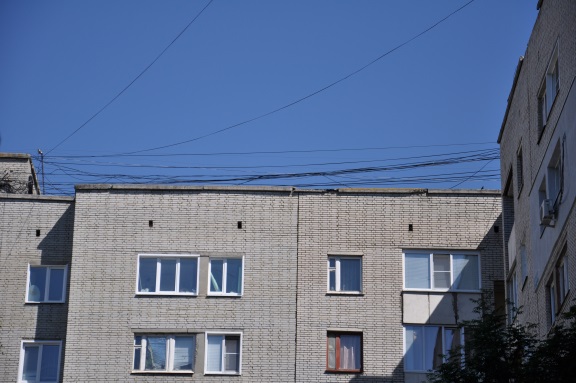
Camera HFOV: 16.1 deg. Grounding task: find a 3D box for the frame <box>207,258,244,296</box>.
[{"bbox_3d":[-2.166,2.958,70.649,1.270,1.475,0.130,1,-22,1],"label":"frame"}]

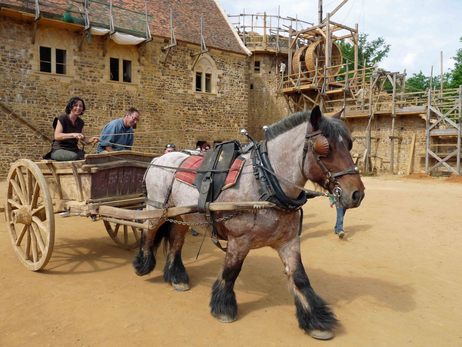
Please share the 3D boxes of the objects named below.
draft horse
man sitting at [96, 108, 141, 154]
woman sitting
[{"bbox_3d":[-0.049,0.377,3.595,2.600,1.940,0.750,3,5,42],"label":"draft horse"},{"bbox_3d":[-1.658,-0.421,5.250,0.780,1.100,0.540,3,5,42],"label":"man sitting"},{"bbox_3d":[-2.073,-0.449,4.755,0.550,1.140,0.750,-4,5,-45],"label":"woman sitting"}]

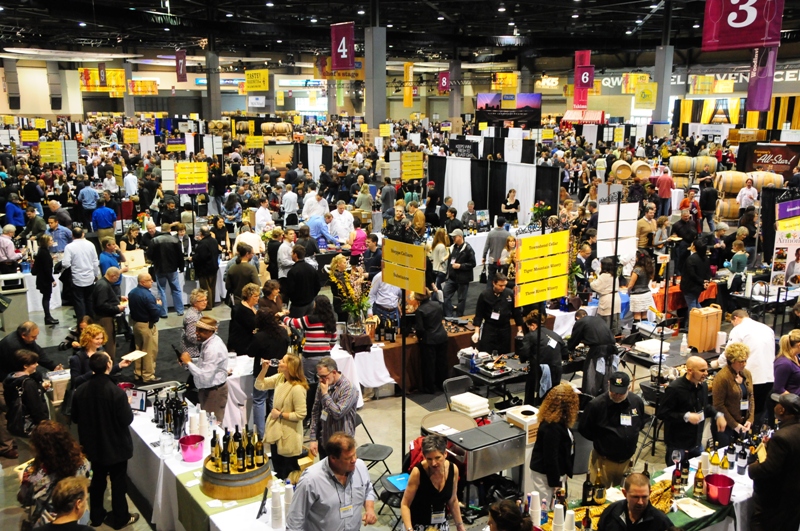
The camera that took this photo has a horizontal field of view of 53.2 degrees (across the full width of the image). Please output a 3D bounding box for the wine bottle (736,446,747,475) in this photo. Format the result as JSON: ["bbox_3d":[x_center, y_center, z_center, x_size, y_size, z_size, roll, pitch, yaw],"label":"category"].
[{"bbox_3d":[3.154,1.771,7.336,0.079,0.300,0.079,0,12,0],"label":"wine bottle"}]

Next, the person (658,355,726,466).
[{"bbox_3d":[2.915,1.742,8.020,0.570,1.730,0.440,-7,14,-32],"label":"person"}]

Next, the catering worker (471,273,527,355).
[{"bbox_3d":[1.426,1.018,11.564,0.700,1.760,0.420,0,12,2],"label":"catering worker"}]

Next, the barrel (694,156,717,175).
[{"bbox_3d":[12.491,-4.097,32.600,0.940,0.690,0.690,4,13,18],"label":"barrel"}]

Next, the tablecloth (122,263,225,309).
[{"bbox_3d":[-4.786,0.434,16.742,2.000,0.760,0.800,-7,14,-31],"label":"tablecloth"}]

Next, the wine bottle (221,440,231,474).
[{"bbox_3d":[-1.544,1.690,7.079,0.076,0.310,0.076,0,12,0],"label":"wine bottle"}]

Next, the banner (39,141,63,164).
[{"bbox_3d":[-11.780,-3.810,27.000,0.710,0.730,0.040,0,12,0],"label":"banner"}]

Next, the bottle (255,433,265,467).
[{"bbox_3d":[-1.261,1.657,7.185,0.075,0.300,0.075,-2,12,-11],"label":"bottle"}]

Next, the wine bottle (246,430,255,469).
[{"bbox_3d":[-1.346,1.665,7.172,0.076,0.320,0.076,0,12,0],"label":"wine bottle"}]

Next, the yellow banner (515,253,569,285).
[{"bbox_3d":[1.578,0.030,8.803,0.860,0.250,0.030,-9,15,-38],"label":"yellow banner"}]

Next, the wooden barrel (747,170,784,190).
[{"bbox_3d":[11.970,-2.730,26.200,0.950,0.700,0.700,0,12,0],"label":"wooden barrel"}]

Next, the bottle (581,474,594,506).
[{"bbox_3d":[1.606,1.885,6.791,0.080,0.305,0.080,0,12,0],"label":"bottle"}]

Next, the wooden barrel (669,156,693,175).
[{"bbox_3d":[12.200,-4.366,34.600,0.910,0.720,0.720,2,12,11],"label":"wooden barrel"}]

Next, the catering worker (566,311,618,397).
[{"bbox_3d":[2.629,1.329,10.966,0.550,1.400,0.750,-8,14,-32],"label":"catering worker"}]

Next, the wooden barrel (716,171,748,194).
[{"bbox_3d":[11.365,-2.833,27.200,0.910,0.720,0.720,2,12,11],"label":"wooden barrel"}]

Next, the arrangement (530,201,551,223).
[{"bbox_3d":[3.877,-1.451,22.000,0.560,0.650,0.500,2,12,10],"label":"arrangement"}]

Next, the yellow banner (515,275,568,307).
[{"bbox_3d":[1.644,0.281,9.261,0.870,0.265,0.020,-9,15,-36],"label":"yellow banner"}]

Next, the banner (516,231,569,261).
[{"bbox_3d":[1.579,-0.218,8.753,0.860,0.250,0.030,-9,15,-38],"label":"banner"}]

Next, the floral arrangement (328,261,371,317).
[{"bbox_3d":[-0.732,0.380,11.582,0.600,0.820,0.500,-1,12,-4],"label":"floral arrangement"}]

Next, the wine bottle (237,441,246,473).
[{"bbox_3d":[-1.447,1.727,7.264,0.077,0.298,0.077,-3,12,-12],"label":"wine bottle"}]

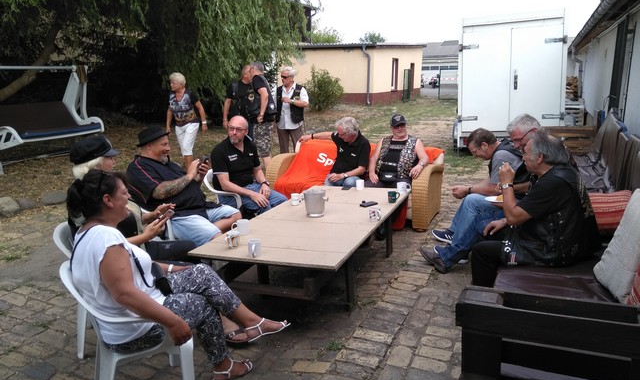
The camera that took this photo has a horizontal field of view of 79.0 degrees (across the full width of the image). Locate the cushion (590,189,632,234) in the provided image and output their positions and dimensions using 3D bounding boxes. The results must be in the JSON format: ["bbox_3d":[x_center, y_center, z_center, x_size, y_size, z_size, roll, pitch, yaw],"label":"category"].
[{"bbox_3d":[1.875,0.148,2.550,0.180,0.350,0.450,-13,18,-31],"label":"cushion"}]

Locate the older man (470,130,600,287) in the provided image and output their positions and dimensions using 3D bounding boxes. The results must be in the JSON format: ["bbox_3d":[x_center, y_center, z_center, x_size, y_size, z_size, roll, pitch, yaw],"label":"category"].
[{"bbox_3d":[1.307,0.199,2.484,0.820,1.180,0.580,3,16,19],"label":"older man"}]

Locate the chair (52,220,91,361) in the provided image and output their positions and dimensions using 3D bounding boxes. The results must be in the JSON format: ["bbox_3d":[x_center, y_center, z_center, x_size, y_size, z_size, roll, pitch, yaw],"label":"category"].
[{"bbox_3d":[-1.193,0.503,2.454,0.560,0.820,0.560,-5,16,-9],"label":"chair"}]

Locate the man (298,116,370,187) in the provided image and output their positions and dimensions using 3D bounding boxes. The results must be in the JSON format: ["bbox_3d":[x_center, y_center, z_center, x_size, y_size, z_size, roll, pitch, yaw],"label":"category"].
[{"bbox_3d":[0.209,-0.227,4.265,0.760,1.140,0.900,6,18,28],"label":"man"}]

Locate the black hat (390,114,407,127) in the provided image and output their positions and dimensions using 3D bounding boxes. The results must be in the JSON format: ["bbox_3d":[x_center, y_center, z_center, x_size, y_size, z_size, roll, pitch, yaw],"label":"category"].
[{"bbox_3d":[0.825,-0.730,4.080,0.180,0.130,0.250,0,16,10],"label":"black hat"}]

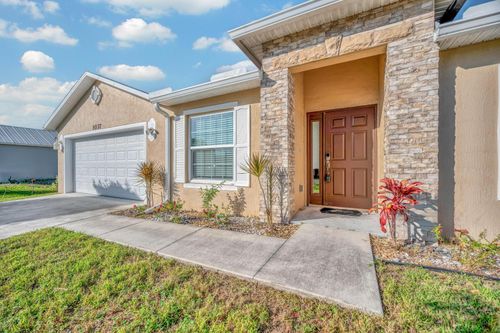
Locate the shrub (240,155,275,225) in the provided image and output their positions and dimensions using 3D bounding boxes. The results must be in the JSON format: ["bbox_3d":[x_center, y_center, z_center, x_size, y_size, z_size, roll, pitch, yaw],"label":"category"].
[{"bbox_3d":[0.147,0.403,3.365,0.480,1.160,0.480,0,0,27],"label":"shrub"}]

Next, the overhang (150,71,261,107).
[{"bbox_3d":[-1.016,-1.597,4.301,3.000,0.200,0.460,0,0,27],"label":"overhang"}]

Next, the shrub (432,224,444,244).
[{"bbox_3d":[2.354,0.849,2.427,0.150,0.240,0.150,0,0,27],"label":"shrub"}]

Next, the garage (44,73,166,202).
[{"bbox_3d":[-3.879,-0.972,8.958,6.800,4.120,6.000,0,0,27],"label":"garage"}]

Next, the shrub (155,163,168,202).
[{"bbox_3d":[-2.207,0.424,4.849,0.300,0.930,0.300,0,0,27],"label":"shrub"}]

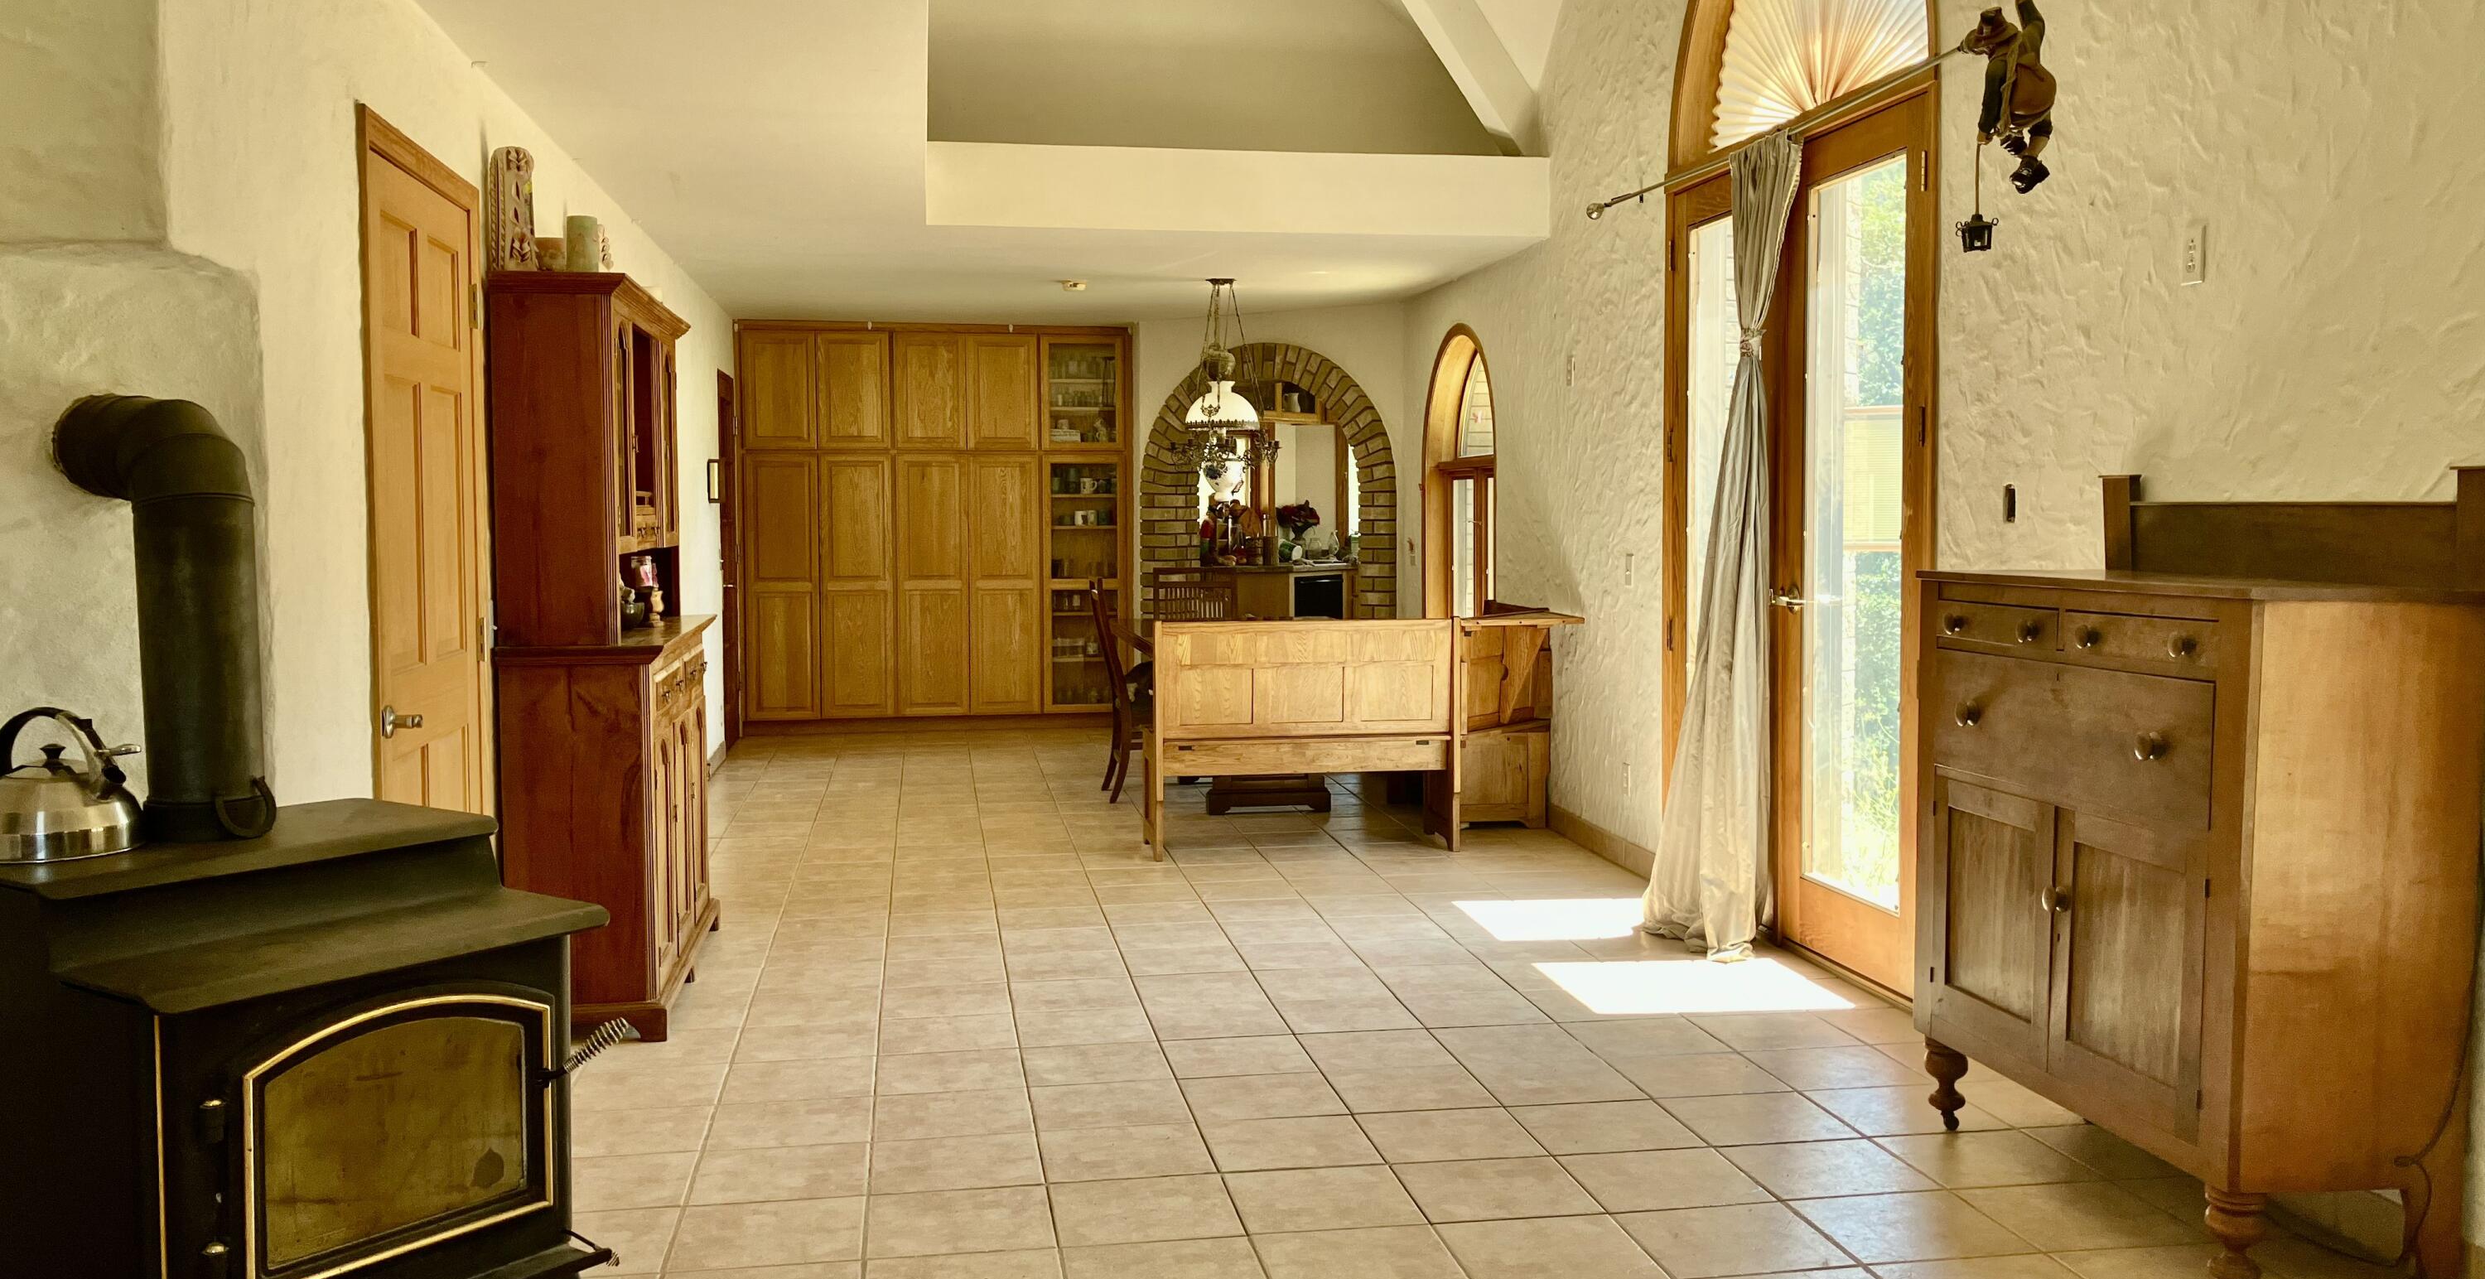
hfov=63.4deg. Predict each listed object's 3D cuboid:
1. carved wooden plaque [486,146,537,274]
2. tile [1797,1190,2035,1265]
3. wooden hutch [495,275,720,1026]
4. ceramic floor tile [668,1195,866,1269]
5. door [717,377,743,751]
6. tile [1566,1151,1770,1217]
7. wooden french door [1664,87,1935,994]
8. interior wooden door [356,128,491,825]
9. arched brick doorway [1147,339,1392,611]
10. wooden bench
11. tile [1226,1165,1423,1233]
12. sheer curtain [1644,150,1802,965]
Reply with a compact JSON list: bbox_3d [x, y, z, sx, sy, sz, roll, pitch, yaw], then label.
[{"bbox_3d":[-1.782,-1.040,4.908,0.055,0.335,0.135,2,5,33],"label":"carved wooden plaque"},{"bbox_3d":[1.204,1.065,3.628,0.332,0.014,0.324,-1,4,-9],"label":"tile"},{"bbox_3d":[-1.695,0.015,5.465,0.400,1.848,1.392,-1,4,-9],"label":"wooden hutch"},{"bbox_3d":[-0.861,1.088,3.667,0.332,0.011,0.326,-1,4,-9],"label":"ceramic floor tile"},{"bbox_3d":[-2.840,-0.420,11.090,0.060,2.080,0.980,-1,4,-9],"label":"door"},{"bbox_3d":[0.849,1.090,4.049,0.343,0.010,0.335,-1,4,-9],"label":"tile"},{"bbox_3d":[1.625,-0.269,5.938,0.110,2.339,1.842,-1,4,-8],"label":"wooden french door"},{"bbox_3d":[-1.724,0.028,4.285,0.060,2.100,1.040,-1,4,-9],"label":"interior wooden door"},{"bbox_3d":[0.182,-0.527,11.070,1.665,2.164,0.250,2,4,33],"label":"arched brick doorway"},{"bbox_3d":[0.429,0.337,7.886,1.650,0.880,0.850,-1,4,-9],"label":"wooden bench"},{"bbox_3d":[0.148,1.046,3.743,0.320,0.010,0.320,-1,4,-9],"label":"tile"},{"bbox_3d":[1.453,-0.273,5.999,0.260,2.370,0.560,-1,4,-9],"label":"sheer curtain"}]

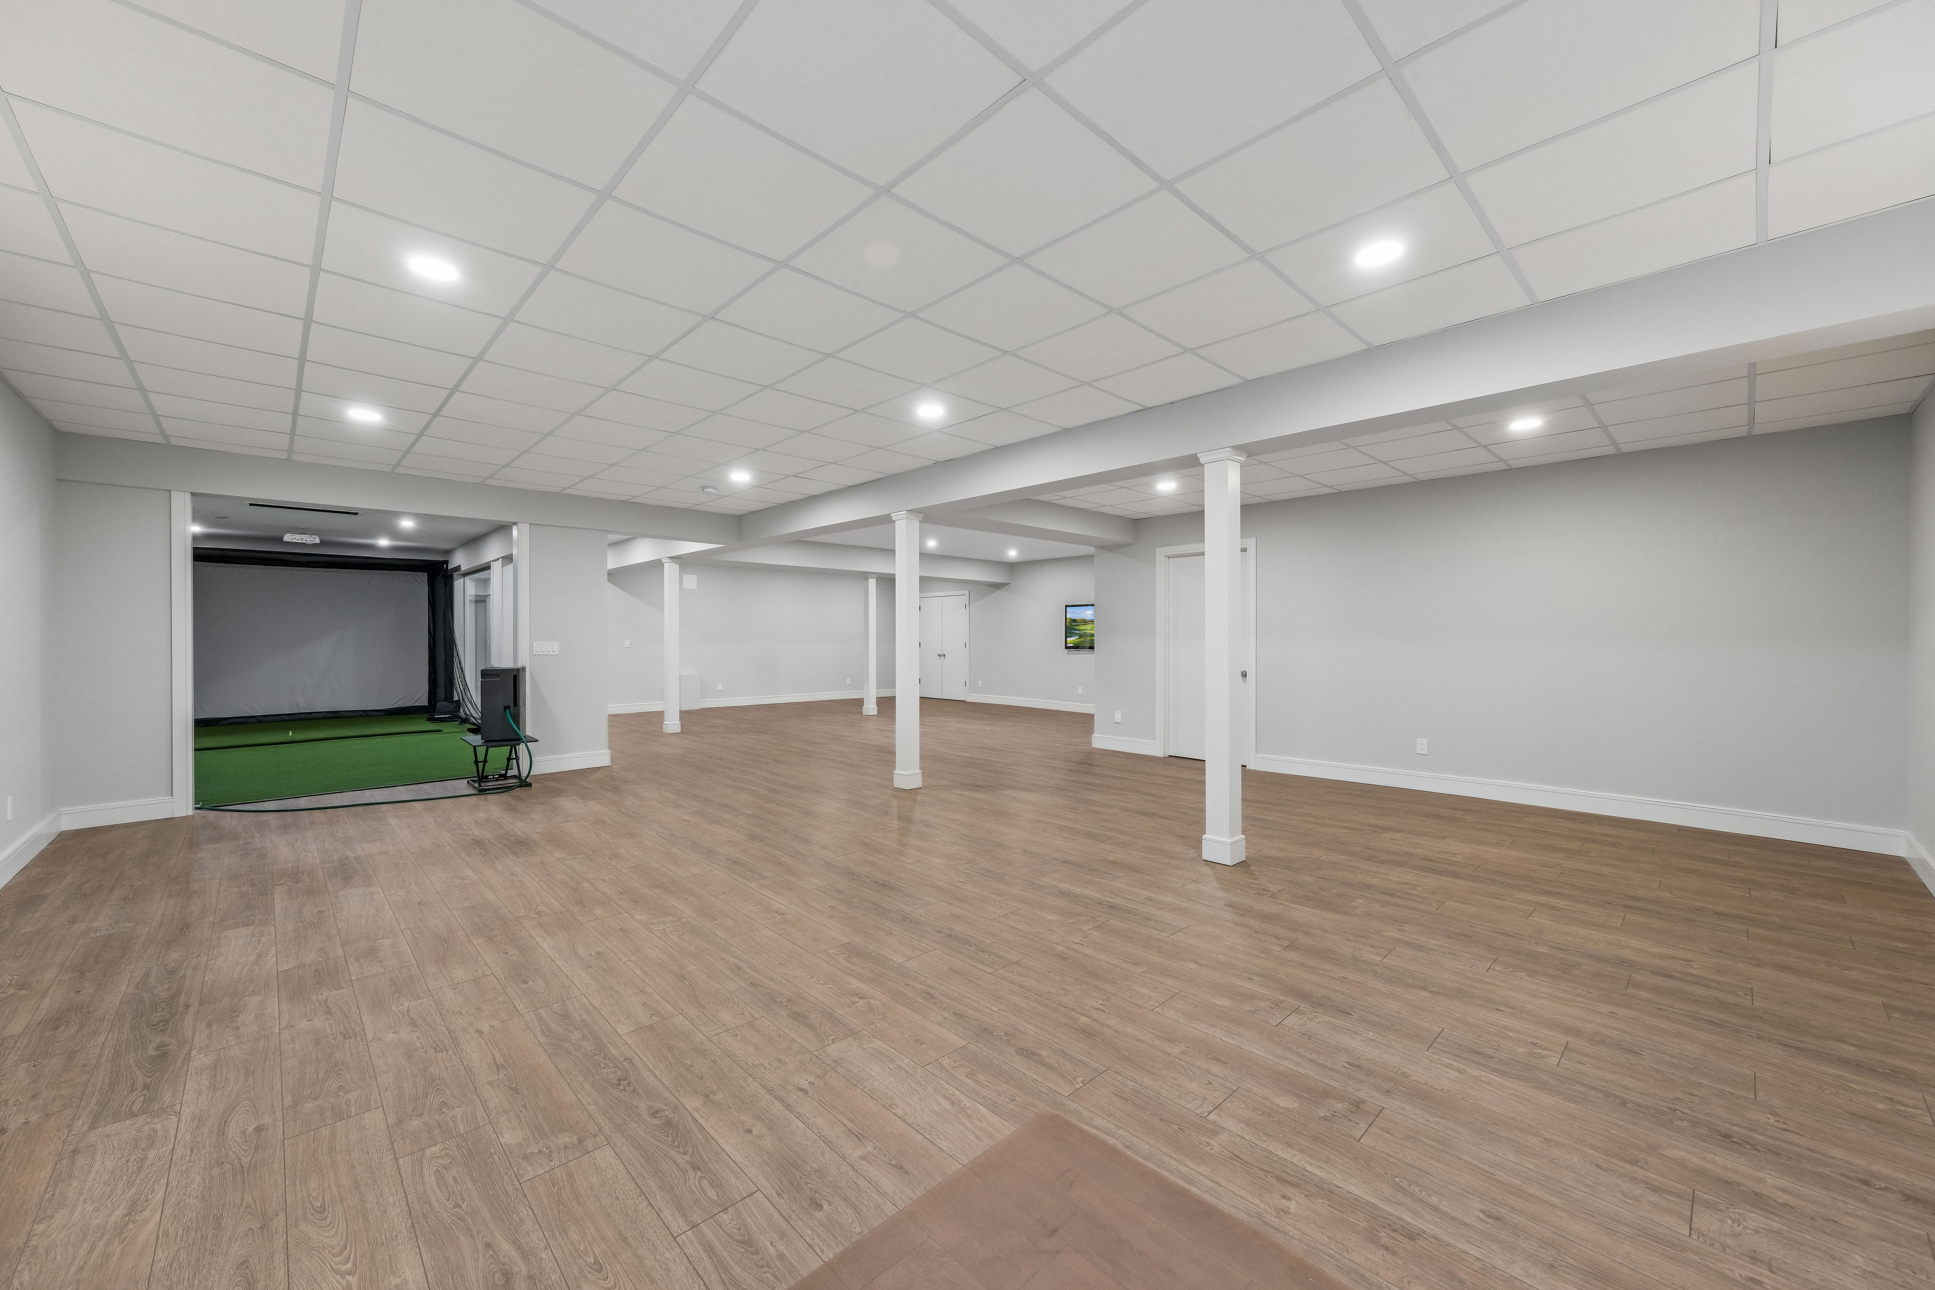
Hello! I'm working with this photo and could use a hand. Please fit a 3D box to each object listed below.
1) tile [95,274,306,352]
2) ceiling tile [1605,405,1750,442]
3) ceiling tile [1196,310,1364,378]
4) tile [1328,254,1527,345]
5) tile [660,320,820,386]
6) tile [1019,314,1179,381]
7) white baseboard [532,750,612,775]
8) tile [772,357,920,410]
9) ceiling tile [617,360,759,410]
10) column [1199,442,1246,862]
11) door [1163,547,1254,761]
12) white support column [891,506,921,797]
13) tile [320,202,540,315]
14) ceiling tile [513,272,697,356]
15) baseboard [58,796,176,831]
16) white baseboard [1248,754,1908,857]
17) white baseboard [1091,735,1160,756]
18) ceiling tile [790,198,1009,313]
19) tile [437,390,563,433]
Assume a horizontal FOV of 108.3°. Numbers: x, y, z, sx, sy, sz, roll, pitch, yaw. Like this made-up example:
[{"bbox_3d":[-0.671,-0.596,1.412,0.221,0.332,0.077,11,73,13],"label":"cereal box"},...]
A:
[{"bbox_3d":[-3.294,-1.413,3.032,0.598,0.020,0.598,-1,1,-44],"label":"tile"},{"bbox_3d":[4.394,-1.363,4.333,0.598,0.020,0.598,-1,1,-44],"label":"ceiling tile"},{"bbox_3d":[1.509,-1.431,3.373,0.570,0.020,0.585,-1,1,-45],"label":"ceiling tile"},{"bbox_3d":[1.936,-1.430,2.929,0.560,0.020,0.580,0,0,-44],"label":"tile"},{"bbox_3d":[-1.108,-1.431,3.449,0.600,0.022,0.600,-1,1,-45],"label":"tile"},{"bbox_3d":[0.638,-1.428,3.386,0.598,0.020,0.598,-1,1,-44],"label":"tile"},{"bbox_3d":[-3.842,1.147,6.821,0.020,0.157,0.683,0,1,44],"label":"white baseboard"},{"bbox_3d":[-0.665,-1.427,3.857,0.585,0.020,0.585,-1,1,-45],"label":"tile"},{"bbox_3d":[-1.538,-1.422,3.863,0.585,0.020,0.585,-1,1,-45],"label":"ceiling tile"},{"bbox_3d":[1.485,0.067,4.029,0.200,2.340,0.200,-1,1,-44],"label":"column"},{"bbox_3d":[2.485,0.131,7.189,0.050,2.130,0.890,0,0,-44],"label":"door"},{"bbox_3d":[-0.494,0.048,5.854,0.180,2.290,0.180,-1,1,-45],"label":"white support column"},{"bbox_3d":[-1.982,-1.407,2.593,0.600,0.022,0.600,-1,1,-45],"label":"tile"},{"bbox_3d":[-1.552,-1.423,3.024,0.580,0.020,0.580,0,0,-44],"label":"ceiling tile"},{"bbox_3d":[-5.885,1.178,4.851,0.500,0.143,0.020,-1,1,-45],"label":"baseboard"},{"bbox_3d":[4.021,1.109,5.264,0.020,0.142,3.660,-1,1,-45],"label":"white baseboard"},{"bbox_3d":[1.749,1.122,7.823,0.018,0.145,0.835,0,0,-44],"label":"white baseboard"},{"bbox_3d":[-0.251,-1.417,2.576,0.598,0.020,0.598,-1,1,-44],"label":"ceiling tile"},{"bbox_3d":[-2.834,-1.427,4.295,0.580,0.020,0.580,0,0,-44],"label":"tile"}]

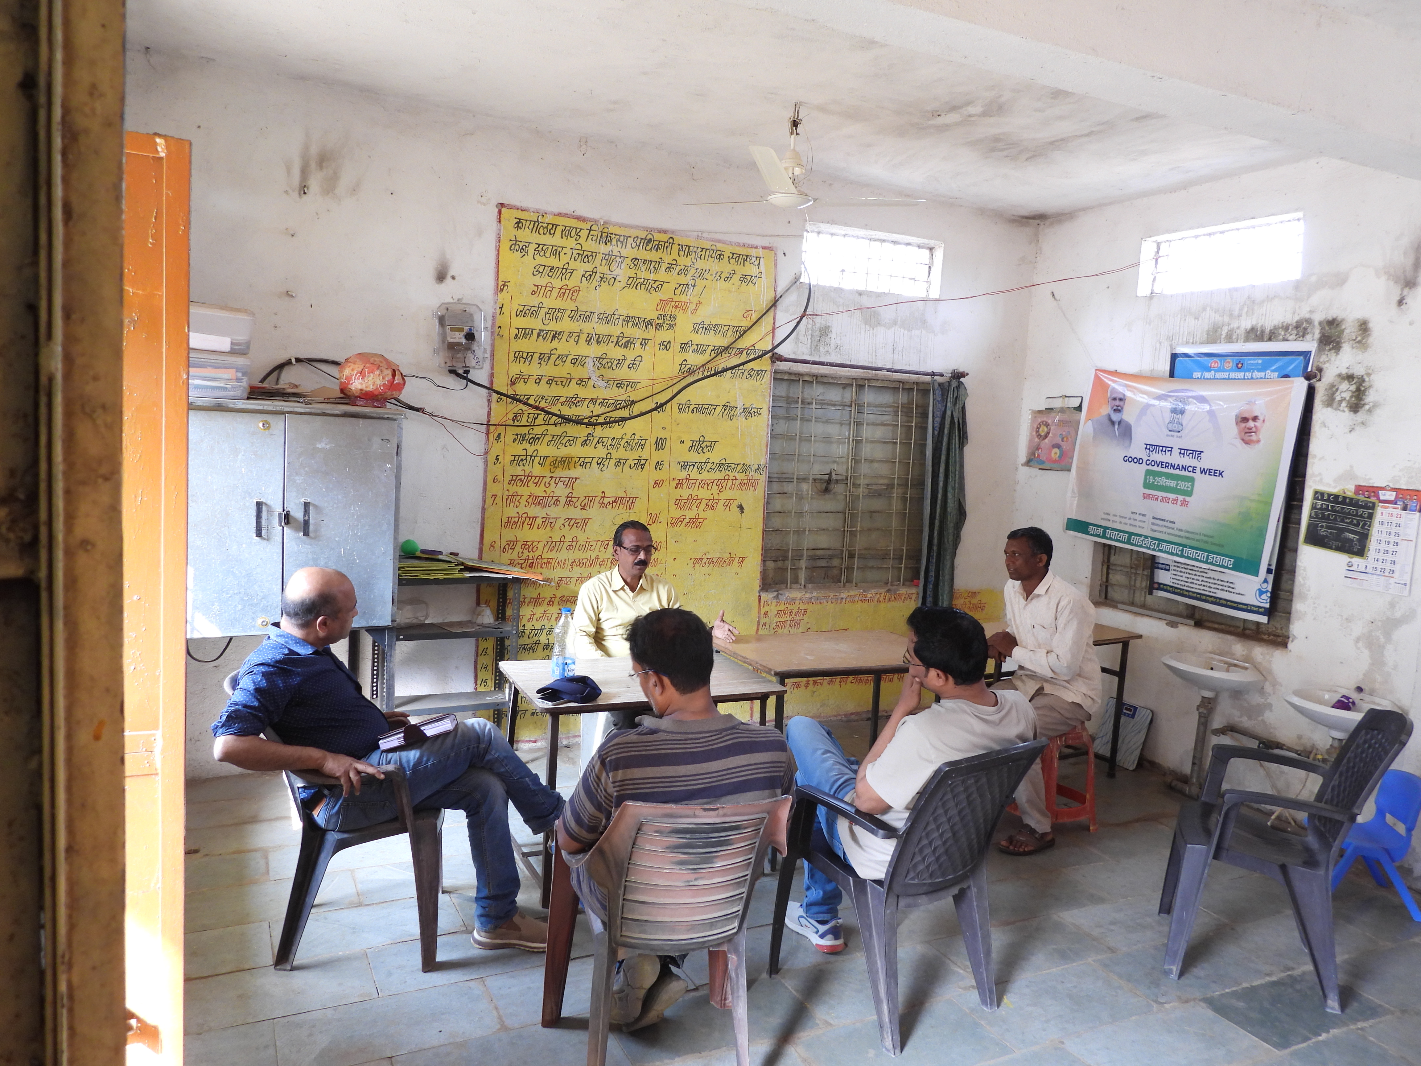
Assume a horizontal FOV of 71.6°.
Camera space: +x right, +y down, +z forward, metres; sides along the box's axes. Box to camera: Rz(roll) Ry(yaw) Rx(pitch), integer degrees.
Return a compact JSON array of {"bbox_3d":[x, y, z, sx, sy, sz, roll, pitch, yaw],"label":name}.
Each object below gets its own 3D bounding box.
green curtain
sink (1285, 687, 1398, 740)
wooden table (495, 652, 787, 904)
[{"bbox_3d":[1.438,-0.196,6.061,0.334,1.515,0.132,1,6,-26],"label":"green curtain"},{"bbox_3d":[2.845,0.815,4.400,0.370,0.180,0.460,1,6,-23],"label":"sink"},{"bbox_3d":[-0.290,0.909,3.809,0.961,0.717,0.698,1,6,-26],"label":"wooden table"}]

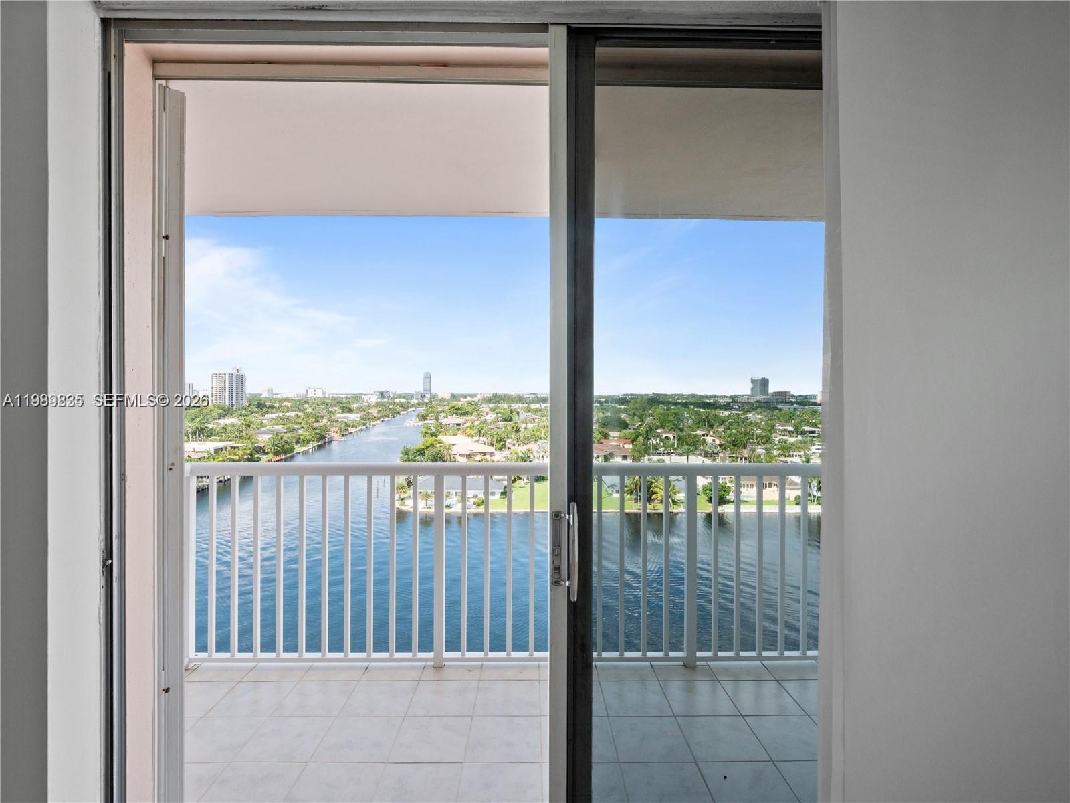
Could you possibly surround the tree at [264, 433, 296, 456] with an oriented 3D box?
[{"bbox_3d":[-110.662,18.535,215.000,12.200,9.200,11.000,0,1,-27],"label":"tree"}]

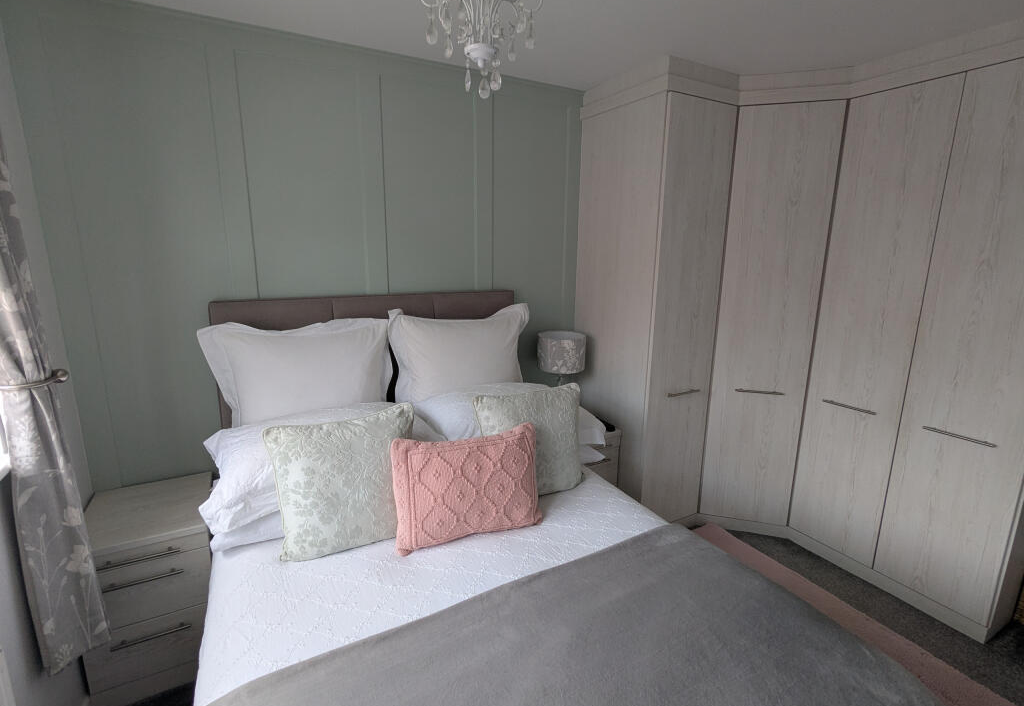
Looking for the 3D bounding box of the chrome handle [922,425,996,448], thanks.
[{"bbox_3d":[1.825,0.339,1.935,0.035,0.013,0.228,-6,14,-28],"label":"chrome handle"}]

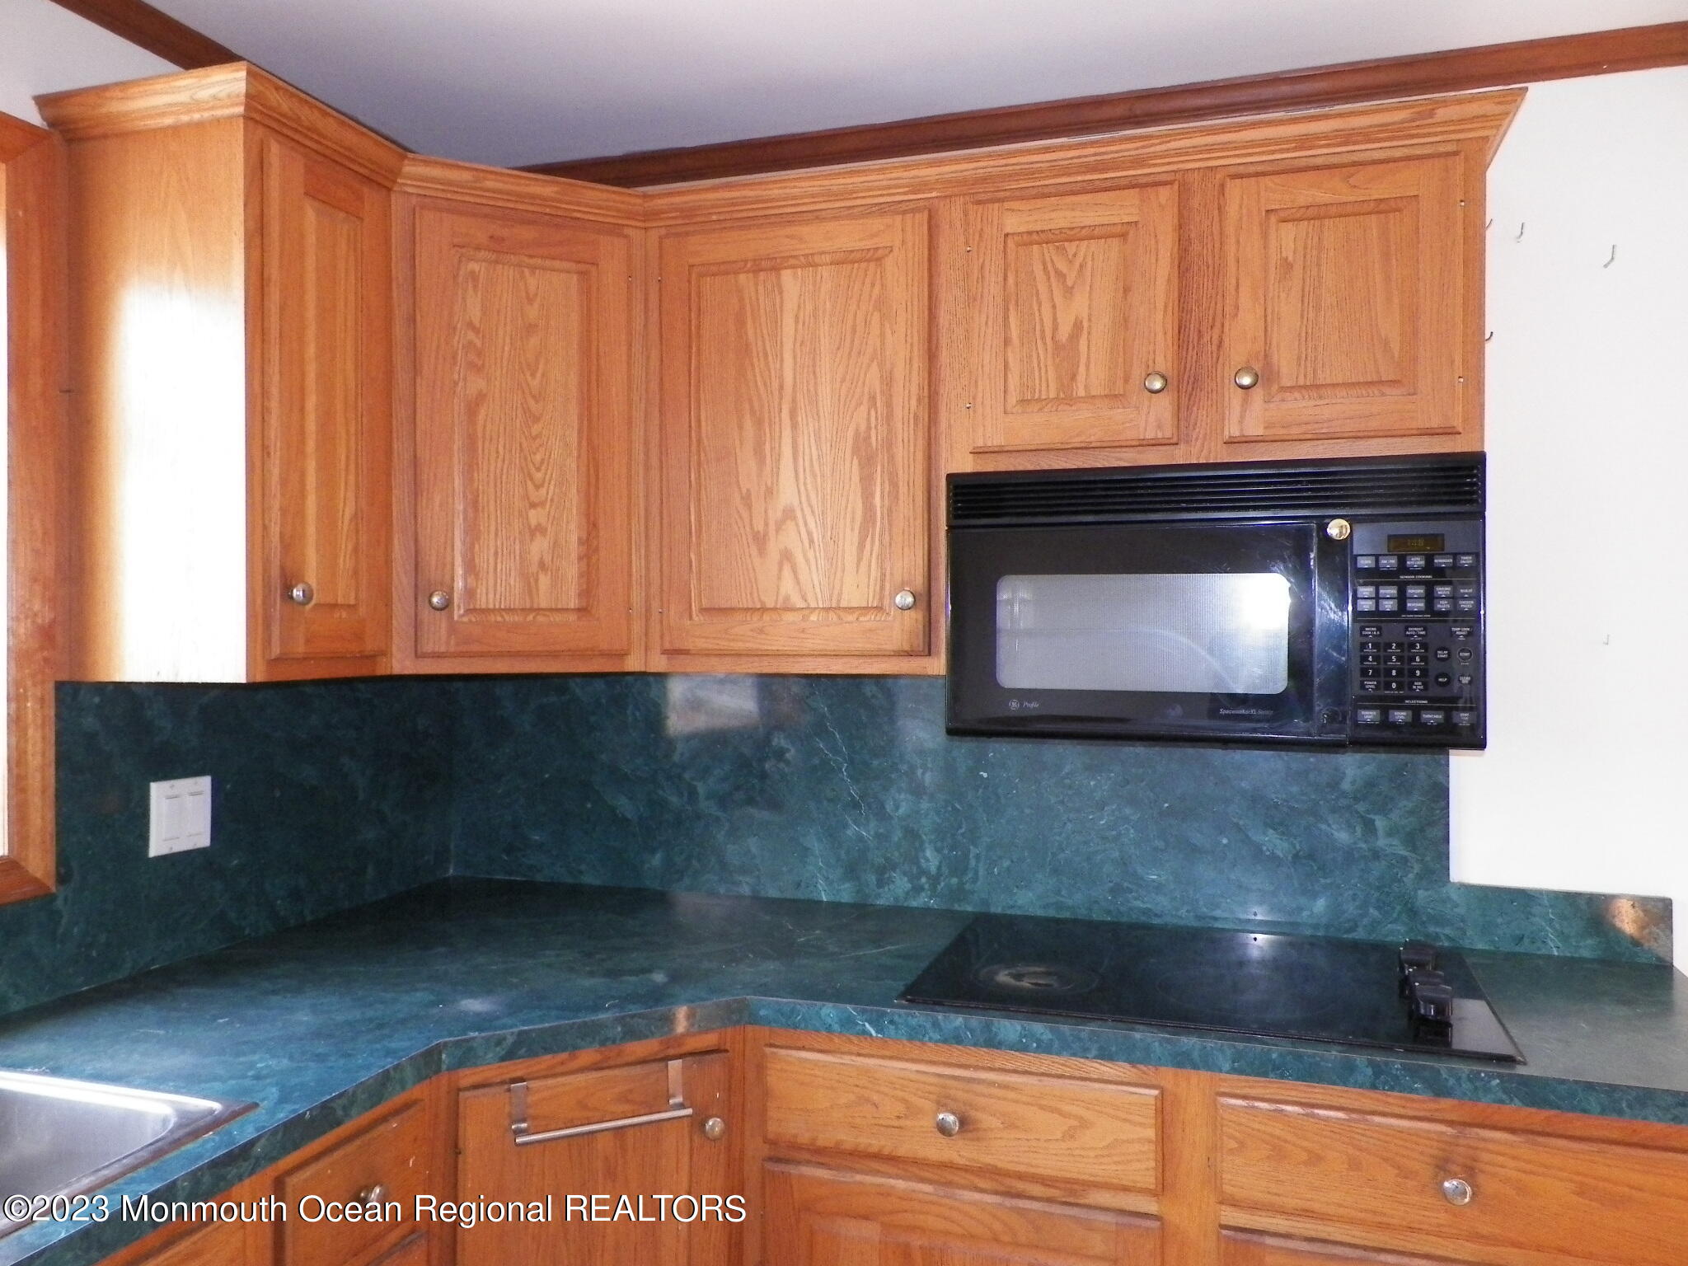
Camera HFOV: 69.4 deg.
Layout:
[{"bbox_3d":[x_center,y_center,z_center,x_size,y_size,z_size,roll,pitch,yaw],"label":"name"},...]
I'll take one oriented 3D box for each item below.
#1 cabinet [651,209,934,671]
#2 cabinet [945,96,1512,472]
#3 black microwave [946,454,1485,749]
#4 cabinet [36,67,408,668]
[{"bbox_3d":[-0.050,-0.320,2.184,0.528,0.773,0.335,0,0,18],"label":"cabinet"},{"bbox_3d":[0.591,-0.497,1.972,0.806,0.499,0.350,0,0,18],"label":"cabinet"},{"bbox_3d":[0.577,-0.045,1.962,0.753,0.406,0.383,0,0,18],"label":"black microwave"},{"bbox_3d":[-0.902,-0.339,1.819,0.345,0.814,0.325,0,0,18],"label":"cabinet"}]

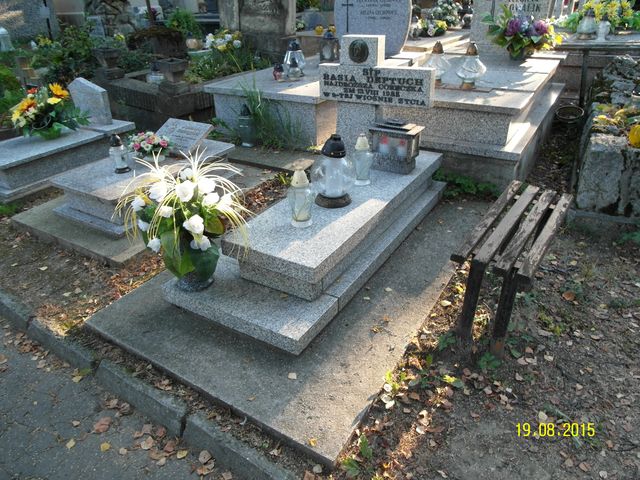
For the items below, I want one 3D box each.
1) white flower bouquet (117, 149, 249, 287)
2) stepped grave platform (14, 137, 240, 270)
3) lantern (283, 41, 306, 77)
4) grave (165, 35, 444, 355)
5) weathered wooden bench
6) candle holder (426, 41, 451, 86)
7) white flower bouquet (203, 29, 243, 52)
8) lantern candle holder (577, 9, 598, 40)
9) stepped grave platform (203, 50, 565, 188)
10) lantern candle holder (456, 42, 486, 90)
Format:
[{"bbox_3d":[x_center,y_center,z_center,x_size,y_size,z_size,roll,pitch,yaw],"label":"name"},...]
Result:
[{"bbox_3d":[-0.605,-0.047,1.992,0.576,0.592,0.528,16,34,28],"label":"white flower bouquet"},{"bbox_3d":[-1.282,-0.409,3.171,1.192,0.328,1.288,16,34,28],"label":"stepped grave platform"},{"bbox_3d":[-0.282,-1.972,4.823,0.240,0.350,0.240,-2,30,1],"label":"lantern"},{"bbox_3d":[0.042,-0.466,2.396,0.800,1.032,1.816,16,34,28],"label":"grave"},{"bbox_3d":[0.908,0.090,2.093,0.296,0.424,0.904,18,35,31],"label":"weathered wooden bench"},{"bbox_3d":[1.022,-1.506,3.778,0.240,0.350,0.240,16,34,28],"label":"candle holder"},{"bbox_3d":[-1.328,-2.746,6.108,0.496,0.304,0.440,16,34,28],"label":"white flower bouquet"},{"bbox_3d":[3.498,-2.791,5.747,0.256,0.344,0.256,16,34,28],"label":"lantern candle holder"},{"bbox_3d":[0.802,-1.574,4.805,3.120,0.600,2.664,16,34,28],"label":"stepped grave platform"},{"bbox_3d":[1.240,-1.418,3.609,0.244,0.350,0.244,16,34,28],"label":"lantern candle holder"}]

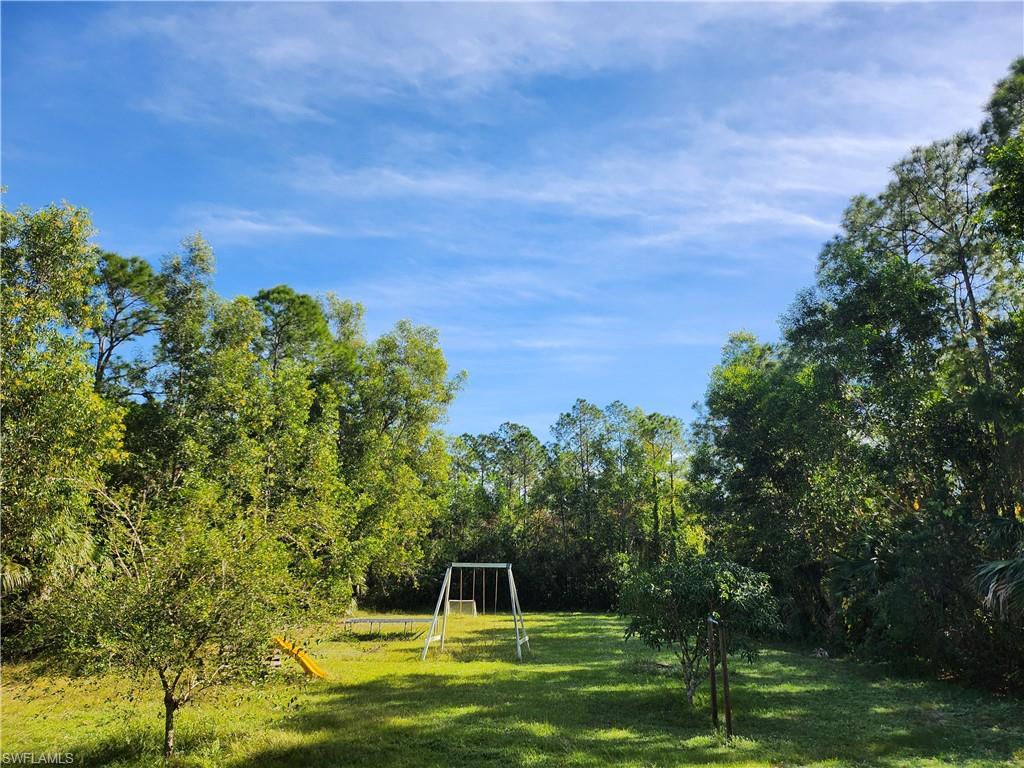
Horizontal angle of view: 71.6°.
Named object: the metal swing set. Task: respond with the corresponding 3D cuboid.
[{"bbox_3d":[-0.990,7.203,22.687,3.050,2.870,2.200,-2,-17,8],"label":"metal swing set"}]

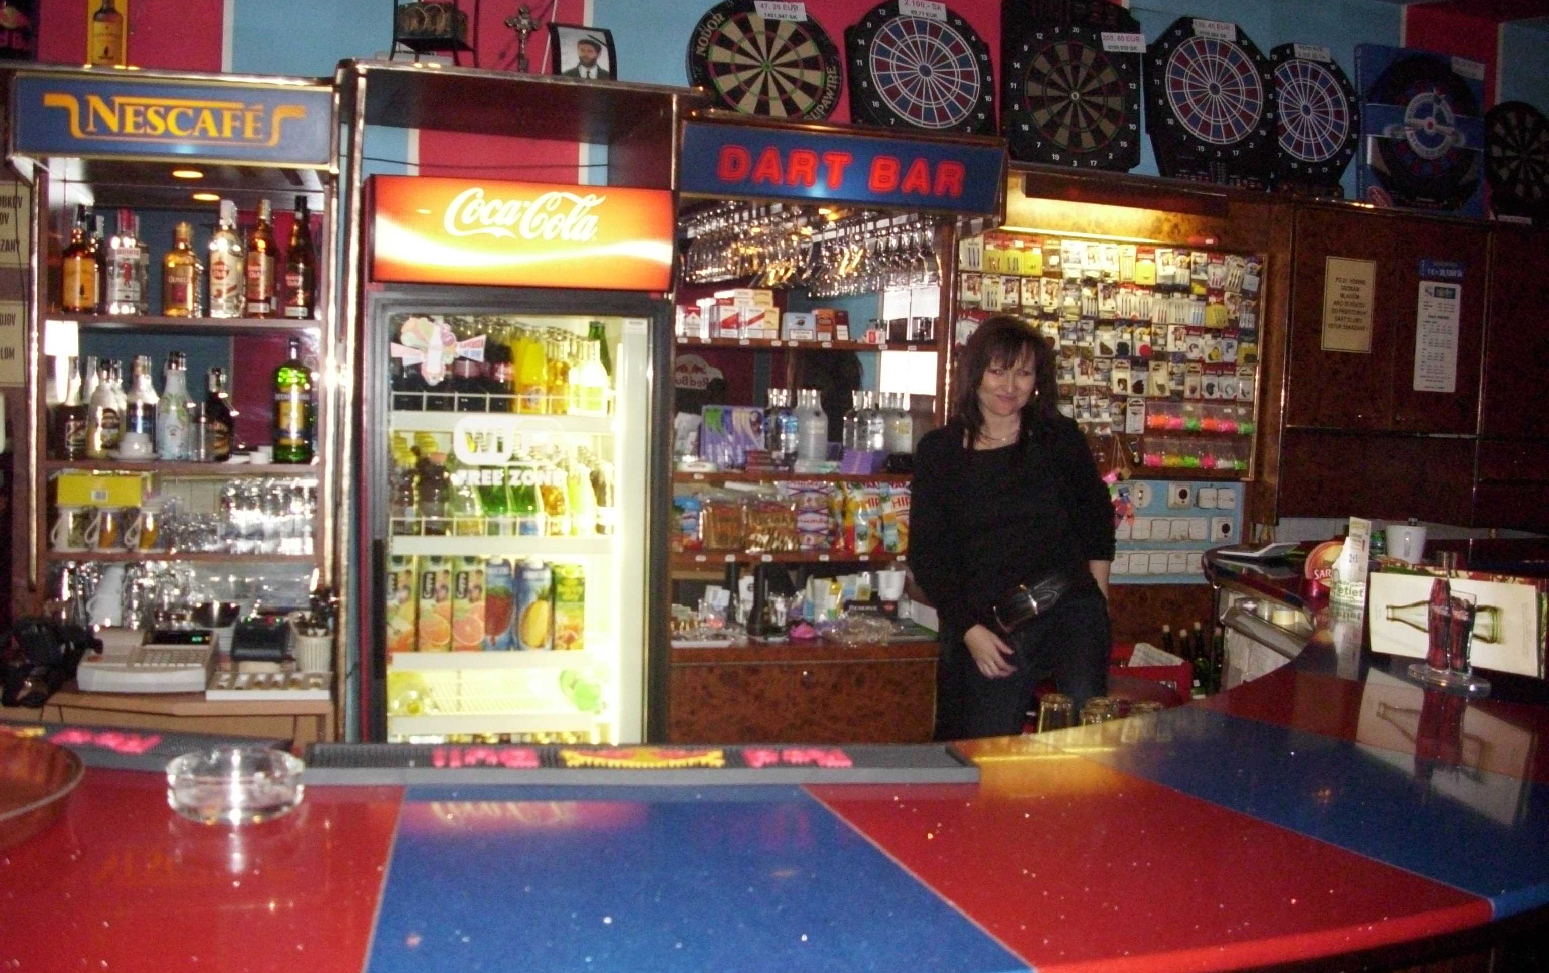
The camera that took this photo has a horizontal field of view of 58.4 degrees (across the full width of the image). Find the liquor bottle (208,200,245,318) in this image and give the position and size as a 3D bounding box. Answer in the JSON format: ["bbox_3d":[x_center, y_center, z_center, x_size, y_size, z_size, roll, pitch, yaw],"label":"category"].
[{"bbox_3d":[-1.417,-0.587,3.582,0.078,0.300,0.078,1,4,-15],"label":"liquor bottle"}]

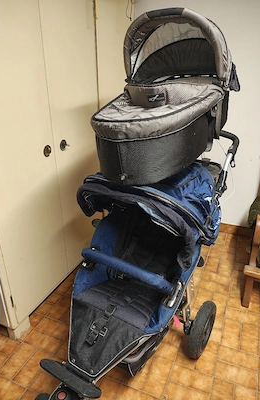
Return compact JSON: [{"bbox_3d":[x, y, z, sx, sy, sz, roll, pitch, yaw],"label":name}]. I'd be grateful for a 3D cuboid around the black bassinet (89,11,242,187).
[{"bbox_3d":[0.151,-0.478,1.170,0.430,0.510,0.860,10,33,29],"label":"black bassinet"}]

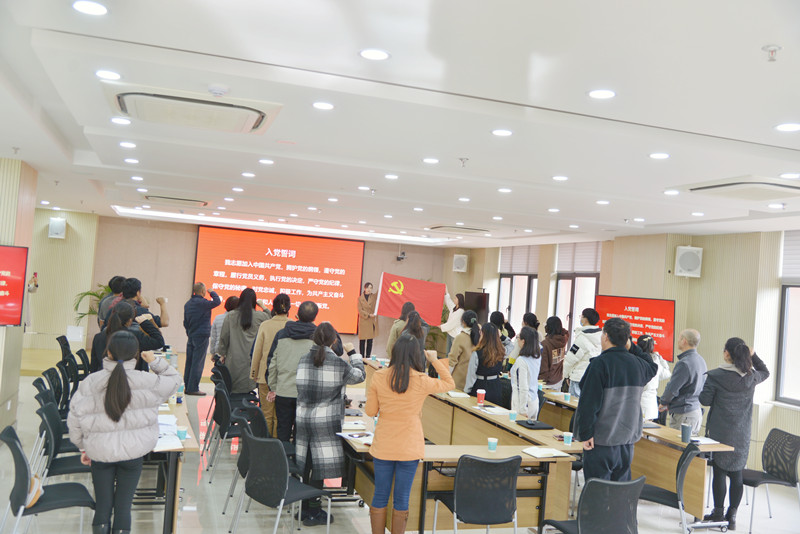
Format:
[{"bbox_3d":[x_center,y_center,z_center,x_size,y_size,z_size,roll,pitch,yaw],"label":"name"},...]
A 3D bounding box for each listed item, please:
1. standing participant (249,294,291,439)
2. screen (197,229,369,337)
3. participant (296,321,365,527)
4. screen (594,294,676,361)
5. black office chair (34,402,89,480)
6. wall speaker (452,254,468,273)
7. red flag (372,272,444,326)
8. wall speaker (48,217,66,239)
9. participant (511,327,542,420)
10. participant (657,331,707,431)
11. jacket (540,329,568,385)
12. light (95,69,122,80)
[{"bbox_3d":[-1.313,1.157,7.500,0.540,1.720,0.380,4,-1,-7],"label":"standing participant"},{"bbox_3d":[-2.557,0.336,15.269,3.588,2.073,0.100,5,-1,-18],"label":"screen"},{"bbox_3d":[-0.591,1.248,5.720,0.580,1.600,0.420,4,-1,0],"label":"participant"},{"bbox_3d":[3.199,0.820,9.777,0.070,0.803,1.420,5,-1,-29],"label":"screen"},{"bbox_3d":[-2.474,1.486,5.258,0.560,0.830,0.500,5,-1,-22],"label":"black office chair"},{"bbox_3d":[1.392,-0.082,16.350,0.330,0.380,0.250,4,3,6],"label":"wall speaker"},{"bbox_3d":[0.247,0.706,15.300,1.430,0.950,0.120,10,-3,-20],"label":"red flag"},{"bbox_3d":[-6.669,-0.756,13.858,0.290,0.400,0.260,5,8,-18],"label":"wall speaker"},{"bbox_3d":[1.275,1.411,7.200,0.460,1.600,0.340,5,-1,-32],"label":"participant"},{"bbox_3d":[2.830,1.475,7.100,0.520,1.700,0.400,5,-1,-30],"label":"participant"},{"bbox_3d":[2.016,1.164,9.250,0.430,0.710,0.350,5,-2,-27],"label":"jacket"},{"bbox_3d":[-1.599,-1.061,3.900,0.140,0.030,0.140,5,-1,-18],"label":"light"}]

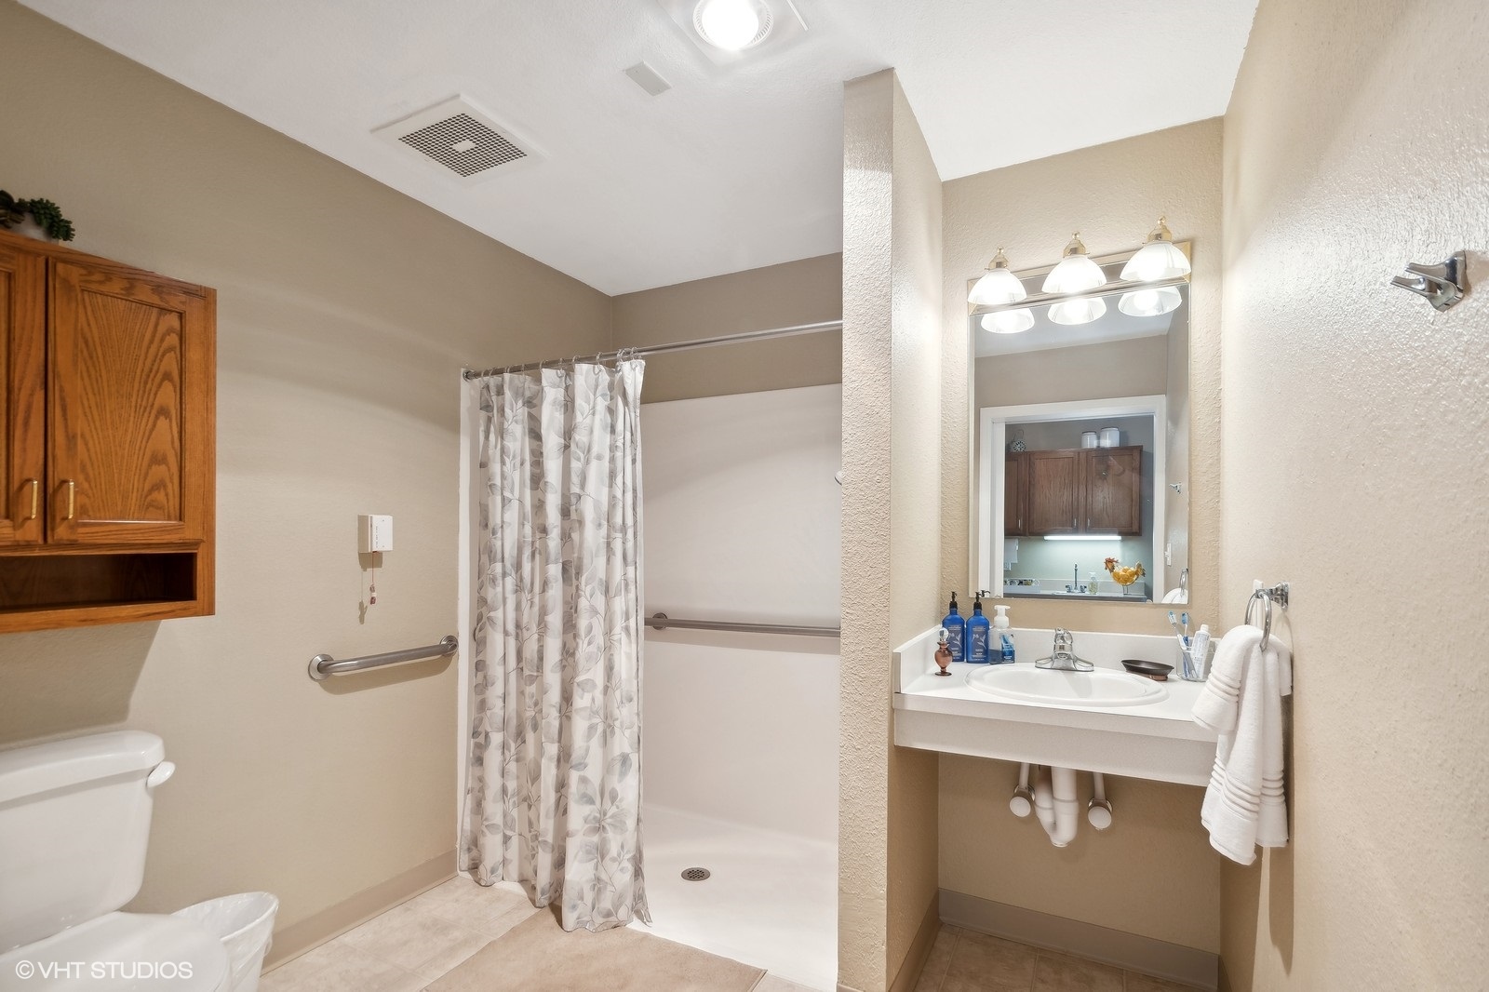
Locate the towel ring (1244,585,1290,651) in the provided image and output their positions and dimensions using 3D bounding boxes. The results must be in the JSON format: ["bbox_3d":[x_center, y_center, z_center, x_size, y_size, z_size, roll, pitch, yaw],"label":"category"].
[{"bbox_3d":[1.013,0.248,1.210,0.068,0.150,0.140,-1,-3,28],"label":"towel ring"}]

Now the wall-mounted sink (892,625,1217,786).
[{"bbox_3d":[0.838,0.511,1.635,0.750,0.235,0.540,-1,-3,26],"label":"wall-mounted sink"}]

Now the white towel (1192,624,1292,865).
[{"bbox_3d":[0.951,0.469,1.190,0.120,0.425,0.170,-1,-3,28],"label":"white towel"}]

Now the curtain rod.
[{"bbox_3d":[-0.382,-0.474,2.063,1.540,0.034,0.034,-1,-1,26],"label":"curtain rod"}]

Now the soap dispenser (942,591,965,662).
[{"bbox_3d":[0.660,0.415,1.957,0.065,0.212,0.045,0,-1,12],"label":"soap dispenser"}]

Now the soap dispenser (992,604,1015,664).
[{"bbox_3d":[0.793,0.422,1.900,0.056,0.178,0.050,2,-3,-30],"label":"soap dispenser"}]

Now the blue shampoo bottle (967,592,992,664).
[{"bbox_3d":[0.726,0.409,1.919,0.065,0.212,0.045,0,-1,16],"label":"blue shampoo bottle"}]

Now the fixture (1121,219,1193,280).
[{"bbox_3d":[1.128,-0.679,1.689,0.165,0.158,0.165,0,-1,26],"label":"fixture"}]

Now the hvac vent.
[{"bbox_3d":[-0.851,-1.055,1.897,0.375,0.022,0.345,0,-1,26],"label":"hvac vent"}]

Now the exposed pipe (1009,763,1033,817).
[{"bbox_3d":[0.835,0.888,1.868,0.065,0.155,0.105,0,-1,26],"label":"exposed pipe"}]

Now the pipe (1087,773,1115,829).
[{"bbox_3d":[1.028,0.877,1.790,0.062,0.180,0.085,-1,-3,26],"label":"pipe"}]

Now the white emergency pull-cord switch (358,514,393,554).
[{"bbox_3d":[-1.203,0.124,2.025,0.057,0.116,0.075,-1,-2,29],"label":"white emergency pull-cord switch"}]

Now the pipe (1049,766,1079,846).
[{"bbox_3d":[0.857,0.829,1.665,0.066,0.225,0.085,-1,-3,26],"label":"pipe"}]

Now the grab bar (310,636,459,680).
[{"bbox_3d":[-1.158,0.530,2.040,0.080,0.080,0.495,-1,-3,29],"label":"grab bar"}]

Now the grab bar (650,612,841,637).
[{"bbox_3d":[-0.018,0.588,2.808,1.000,0.078,0.080,-3,-2,26],"label":"grab bar"}]

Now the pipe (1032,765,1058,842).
[{"bbox_3d":[0.838,0.849,1.722,0.062,0.200,0.085,0,-1,26],"label":"pipe"}]

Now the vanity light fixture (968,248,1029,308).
[{"bbox_3d":[0.766,-0.666,1.865,0.165,0.158,0.165,0,-1,26],"label":"vanity light fixture"}]

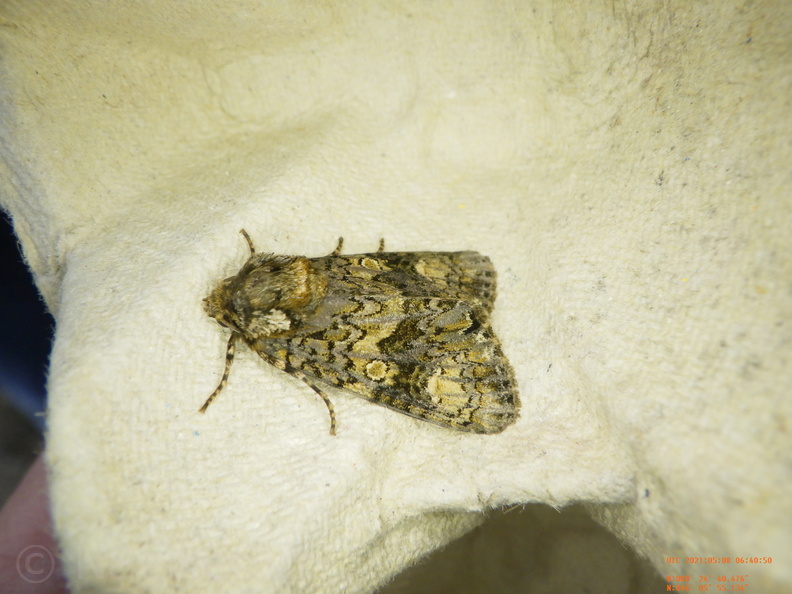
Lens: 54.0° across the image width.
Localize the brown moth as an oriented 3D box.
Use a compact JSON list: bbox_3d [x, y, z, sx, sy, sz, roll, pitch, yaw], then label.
[{"bbox_3d":[-0.002,0.001,0.050,0.021,0.007,0.014,8,70,3],"label":"brown moth"}]

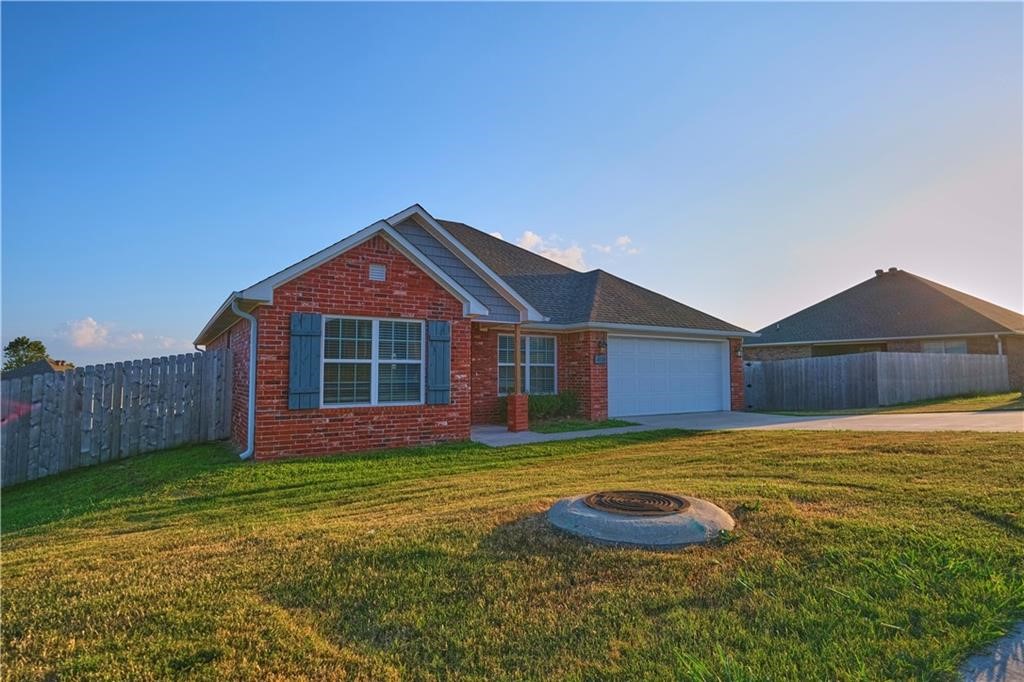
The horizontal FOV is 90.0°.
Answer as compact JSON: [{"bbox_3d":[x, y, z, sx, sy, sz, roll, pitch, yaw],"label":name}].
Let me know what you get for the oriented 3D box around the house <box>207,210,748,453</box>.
[{"bbox_3d":[-1.969,-0.914,17.353,14.480,6.650,14.080,2,-4,-34],"label":"house"}]

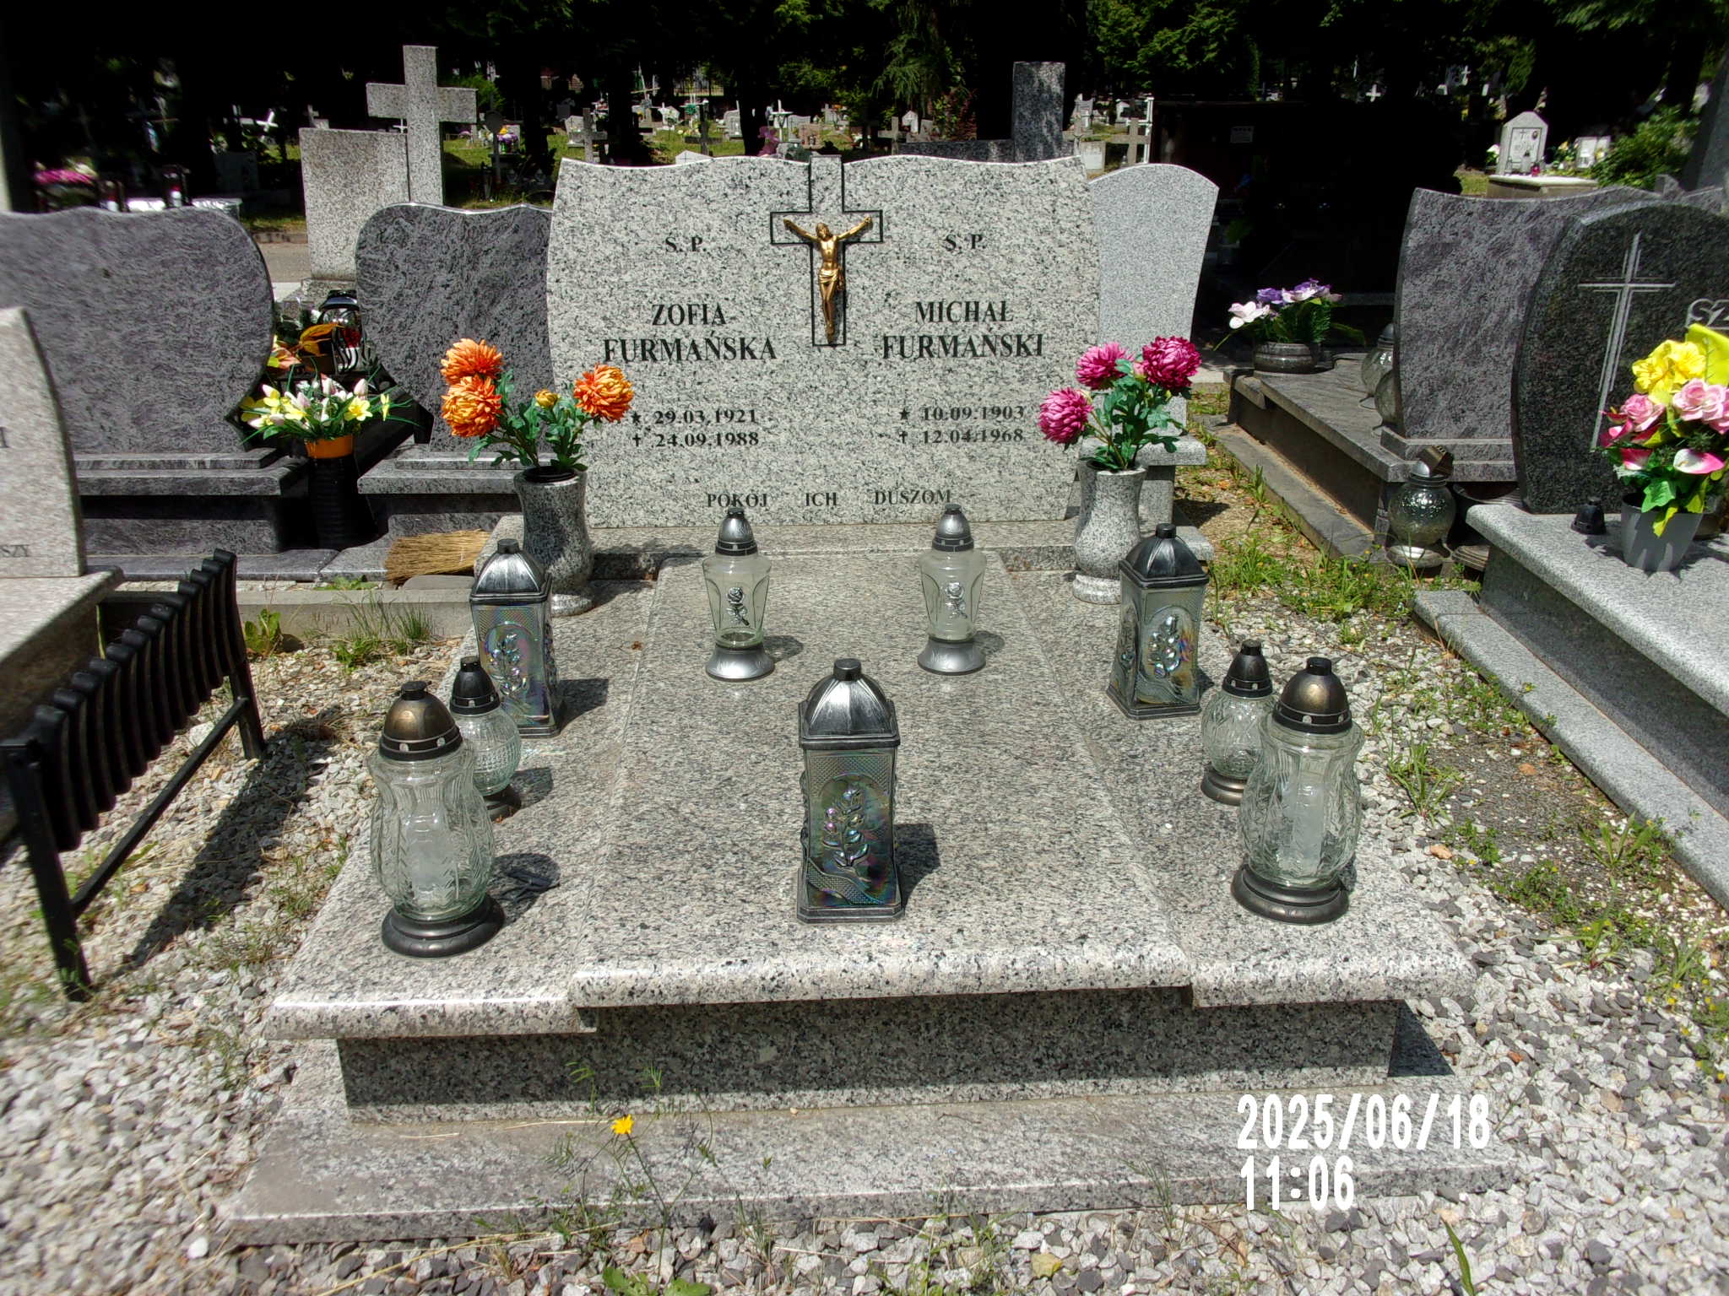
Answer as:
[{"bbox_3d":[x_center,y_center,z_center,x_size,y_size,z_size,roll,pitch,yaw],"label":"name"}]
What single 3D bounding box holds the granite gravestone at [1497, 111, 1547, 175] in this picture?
[{"bbox_3d":[7.751,-5.920,16.396,0.560,0.700,0.100,-8,24,-18],"label":"granite gravestone"}]

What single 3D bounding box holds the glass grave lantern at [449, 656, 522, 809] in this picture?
[{"bbox_3d":[-0.647,0.135,2.345,0.122,0.260,0.122,-2,22,-3],"label":"glass grave lantern"}]

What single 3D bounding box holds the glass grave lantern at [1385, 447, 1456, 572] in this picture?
[{"bbox_3d":[1.641,-0.418,4.085,0.190,0.310,0.190,-2,22,-3],"label":"glass grave lantern"}]

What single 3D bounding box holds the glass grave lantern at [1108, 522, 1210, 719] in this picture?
[{"bbox_3d":[0.557,-0.060,2.635,0.145,0.353,0.145,-5,23,-12],"label":"glass grave lantern"}]

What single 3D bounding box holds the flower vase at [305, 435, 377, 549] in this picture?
[{"bbox_3d":[-1.516,-0.455,4.031,0.150,0.313,0.150,-2,22,-3],"label":"flower vase"}]

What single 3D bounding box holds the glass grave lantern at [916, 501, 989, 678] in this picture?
[{"bbox_3d":[0.171,-0.120,2.690,0.133,0.311,0.133,-1,23,-3],"label":"glass grave lantern"}]

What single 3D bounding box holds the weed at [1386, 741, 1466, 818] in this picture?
[{"bbox_3d":[1.131,0.274,2.837,0.151,0.108,0.130,-1,23,-3],"label":"weed"}]

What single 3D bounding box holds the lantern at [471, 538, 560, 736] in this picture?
[{"bbox_3d":[-0.634,-0.026,2.554,0.145,0.353,0.145,-2,23,-6],"label":"lantern"}]

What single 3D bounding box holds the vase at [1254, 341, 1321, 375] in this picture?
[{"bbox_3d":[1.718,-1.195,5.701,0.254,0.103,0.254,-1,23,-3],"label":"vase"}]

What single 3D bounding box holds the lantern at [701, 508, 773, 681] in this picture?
[{"bbox_3d":[-0.256,-0.119,2.795,0.142,0.320,0.142,-2,22,-3],"label":"lantern"}]

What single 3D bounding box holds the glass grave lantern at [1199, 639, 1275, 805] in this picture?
[{"bbox_3d":[0.625,0.118,2.311,0.127,0.265,0.127,-1,23,-3],"label":"glass grave lantern"}]

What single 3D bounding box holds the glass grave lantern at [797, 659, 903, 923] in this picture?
[{"bbox_3d":[-0.020,0.183,1.908,0.145,0.353,0.145,0,23,-1],"label":"glass grave lantern"}]

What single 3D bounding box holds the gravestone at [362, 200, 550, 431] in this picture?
[{"bbox_3d":[-0.960,-0.909,3.965,0.920,0.680,0.090,-2,22,-3],"label":"gravestone"}]

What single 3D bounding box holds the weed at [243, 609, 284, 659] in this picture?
[{"bbox_3d":[-1.566,-0.040,3.633,0.115,0.120,0.110,-2,22,-3],"label":"weed"}]

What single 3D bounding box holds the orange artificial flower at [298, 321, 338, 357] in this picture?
[{"bbox_3d":[-1.828,-1.033,4.679,0.135,0.110,0.120,-2,22,-3],"label":"orange artificial flower"}]

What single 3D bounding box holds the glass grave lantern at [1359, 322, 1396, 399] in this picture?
[{"bbox_3d":[1.748,-0.959,4.643,0.200,0.228,0.200,-2,22,-3],"label":"glass grave lantern"}]

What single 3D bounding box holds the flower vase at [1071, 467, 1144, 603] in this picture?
[{"bbox_3d":[0.570,-0.280,3.239,0.155,0.305,0.155,-2,22,-3],"label":"flower vase"}]

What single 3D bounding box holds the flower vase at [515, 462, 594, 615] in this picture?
[{"bbox_3d":[-0.682,-0.234,3.102,0.154,0.305,0.154,-1,23,-3],"label":"flower vase"}]

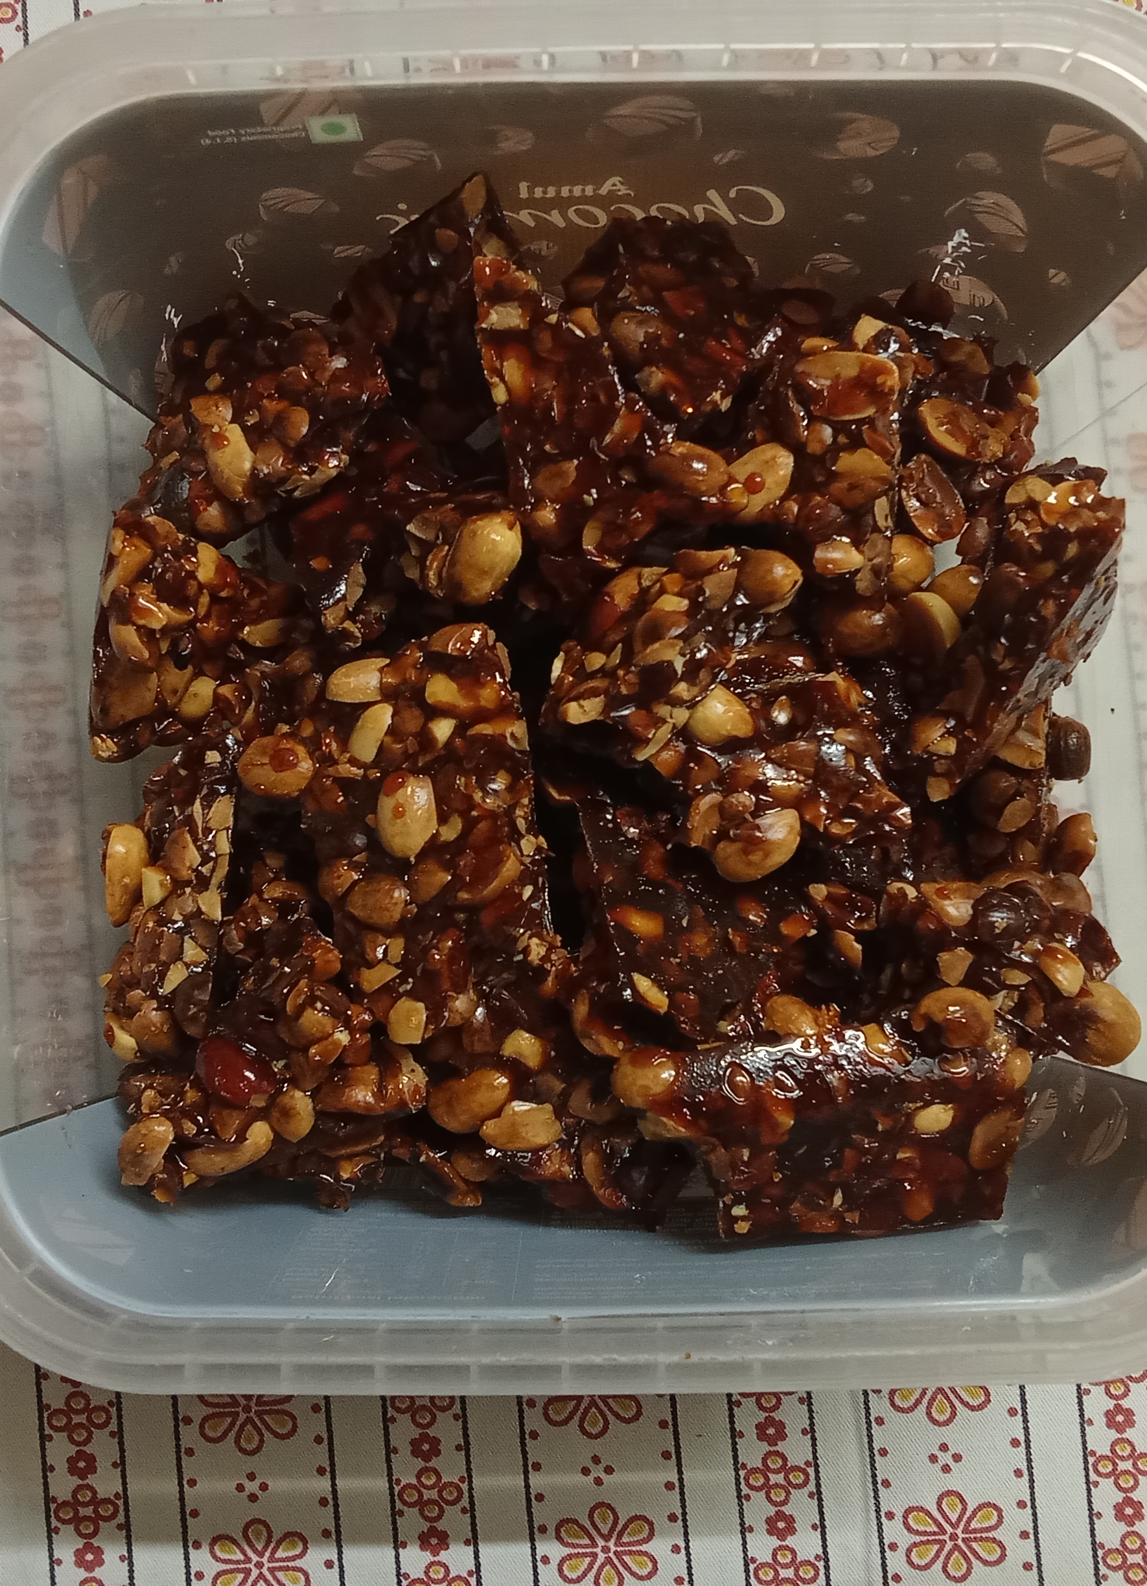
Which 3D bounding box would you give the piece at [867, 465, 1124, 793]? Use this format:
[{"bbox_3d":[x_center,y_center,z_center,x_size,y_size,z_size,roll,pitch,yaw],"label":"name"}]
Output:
[{"bbox_3d":[0.053,-0.020,0.217,0.019,0.019,0.036,25,86,2],"label":"piece"}]

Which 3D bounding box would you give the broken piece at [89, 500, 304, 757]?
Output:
[{"bbox_3d":[-0.048,-0.020,0.216,0.026,0.014,0.029,6,87,-5],"label":"broken piece"}]

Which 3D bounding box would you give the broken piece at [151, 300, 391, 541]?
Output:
[{"bbox_3d":[-0.040,-0.049,0.222,0.028,0.015,0.028,-5,102,1],"label":"broken piece"}]

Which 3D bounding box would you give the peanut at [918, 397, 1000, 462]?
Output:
[{"bbox_3d":[0.049,-0.046,0.216,0.011,0.006,0.007,37,87,3],"label":"peanut"}]

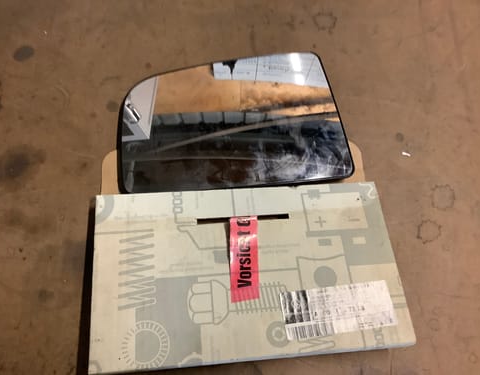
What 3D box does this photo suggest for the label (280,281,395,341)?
[{"bbox_3d":[0.079,0.097,0.357,0.090,0.002,0.037,-5,65,-8],"label":"label"}]

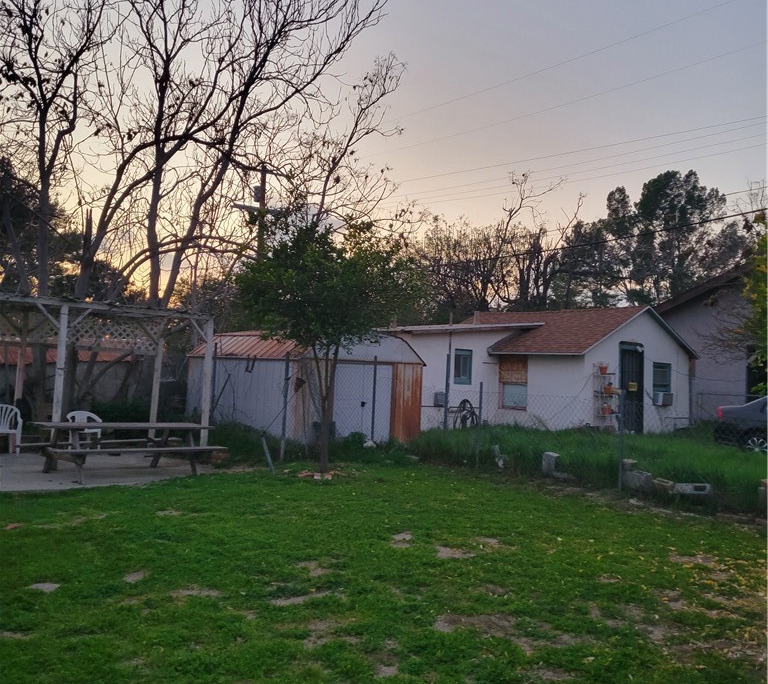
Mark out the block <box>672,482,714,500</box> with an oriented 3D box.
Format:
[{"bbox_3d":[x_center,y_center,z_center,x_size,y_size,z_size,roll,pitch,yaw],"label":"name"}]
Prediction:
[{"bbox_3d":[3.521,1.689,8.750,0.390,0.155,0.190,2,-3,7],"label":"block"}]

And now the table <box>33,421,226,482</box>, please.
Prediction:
[{"bbox_3d":[-3.797,1.566,11.221,2.480,0.740,1.540,6,-5,-44],"label":"table"}]

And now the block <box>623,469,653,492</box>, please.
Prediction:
[{"bbox_3d":[3.339,1.841,10.150,0.190,0.190,0.390,4,-4,-26],"label":"block"}]

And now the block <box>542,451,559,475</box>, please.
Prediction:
[{"bbox_3d":[2.545,1.883,11.700,0.190,0.360,0.190,0,-4,35],"label":"block"}]

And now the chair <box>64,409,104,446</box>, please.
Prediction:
[{"bbox_3d":[-5.462,1.640,13.999,0.580,0.780,0.570,4,-4,-30],"label":"chair"}]

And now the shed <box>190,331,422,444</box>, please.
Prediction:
[{"bbox_3d":[-1.704,0.898,15.995,3.120,2.170,4.050,6,-5,-42],"label":"shed"}]

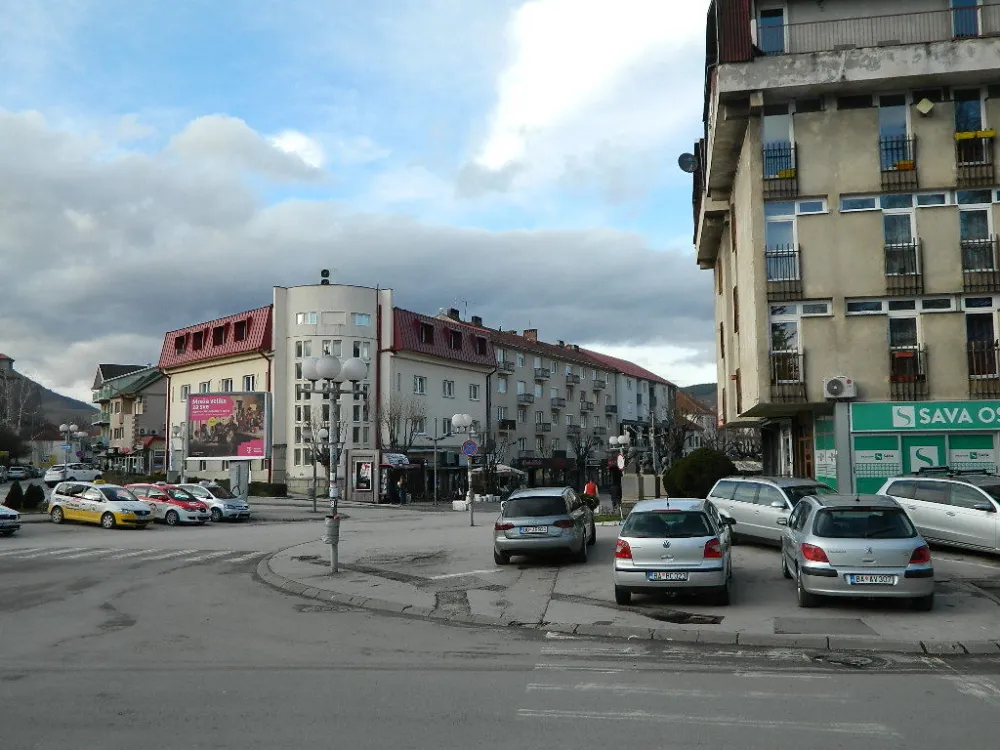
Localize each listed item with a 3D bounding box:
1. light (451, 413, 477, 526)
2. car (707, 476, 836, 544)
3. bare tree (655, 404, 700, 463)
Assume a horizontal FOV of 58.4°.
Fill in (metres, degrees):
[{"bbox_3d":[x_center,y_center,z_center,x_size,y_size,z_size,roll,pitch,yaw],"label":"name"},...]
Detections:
[{"bbox_3d":[-1.213,3.511,33.219,1.120,4.130,1.100,-1,-5,5],"label":"light"},{"bbox_3d":[6.500,3.110,20.150,1.750,1.500,4.680,1,-5,-20],"label":"car"},{"bbox_3d":[11.398,4.768,56.793,2.900,5.801,2.900,-1,-5,0],"label":"bare tree"}]

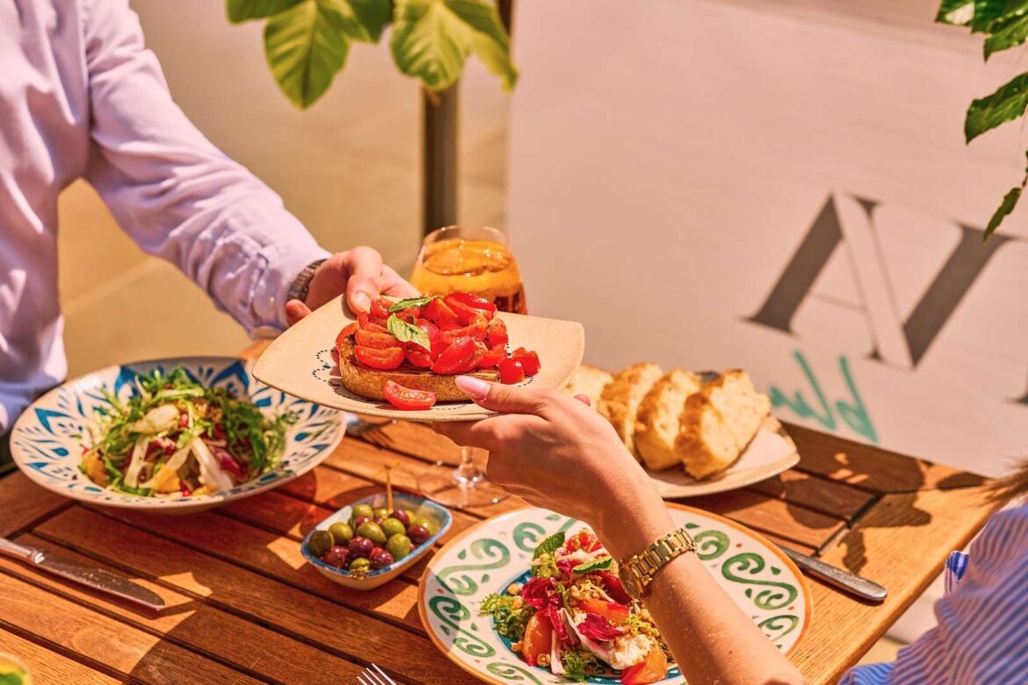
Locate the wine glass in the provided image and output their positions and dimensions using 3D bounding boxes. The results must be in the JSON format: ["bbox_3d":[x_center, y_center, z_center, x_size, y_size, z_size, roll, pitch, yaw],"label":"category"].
[{"bbox_3d":[-0.037,0.021,1.624,0.096,0.214,0.096,0,24,0],"label":"wine glass"}]

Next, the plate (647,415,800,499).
[{"bbox_3d":[0.113,0.086,1.669,0.225,0.025,0.225,-9,26,-19],"label":"plate"}]

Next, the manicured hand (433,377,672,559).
[{"bbox_3d":[0.026,0.083,1.335,0.175,0.090,0.090,29,35,28],"label":"manicured hand"}]

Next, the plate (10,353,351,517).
[{"bbox_3d":[-0.278,0.090,1.676,0.275,0.047,0.275,0,24,0],"label":"plate"}]

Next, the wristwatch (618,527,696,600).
[{"bbox_3d":[0.095,0.146,1.318,0.052,0.059,0.028,-21,60,-27],"label":"wristwatch"}]

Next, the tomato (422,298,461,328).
[{"bbox_3d":[-0.053,-0.022,1.451,0.028,0.019,0.021,0,25,0],"label":"tomato"}]

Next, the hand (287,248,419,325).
[{"bbox_3d":[-0.113,-0.032,1.455,0.135,0.070,0.095,20,31,38],"label":"hand"}]

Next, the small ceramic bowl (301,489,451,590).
[{"bbox_3d":[-0.102,0.158,1.498,0.086,0.035,0.125,16,29,30],"label":"small ceramic bowl"}]

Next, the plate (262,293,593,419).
[{"bbox_3d":[-0.065,0.016,1.458,0.227,0.025,0.227,7,24,15],"label":"plate"}]

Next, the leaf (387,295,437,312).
[{"bbox_3d":[-0.070,-0.027,1.375,0.038,0.012,0.020,-8,25,-18],"label":"leaf"}]

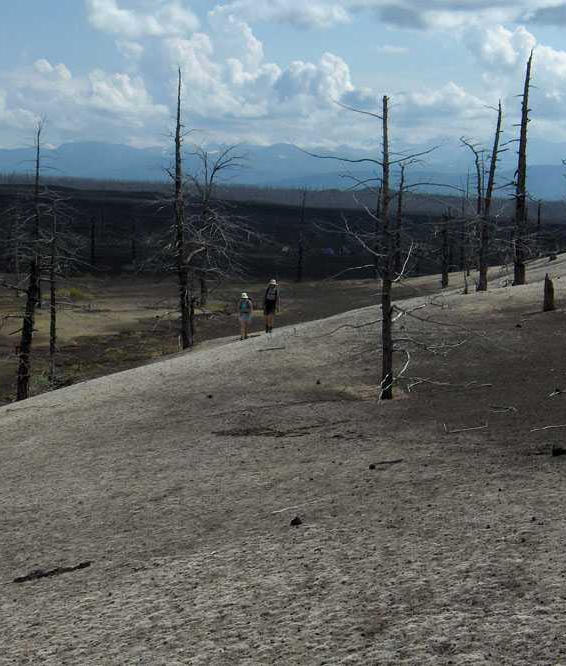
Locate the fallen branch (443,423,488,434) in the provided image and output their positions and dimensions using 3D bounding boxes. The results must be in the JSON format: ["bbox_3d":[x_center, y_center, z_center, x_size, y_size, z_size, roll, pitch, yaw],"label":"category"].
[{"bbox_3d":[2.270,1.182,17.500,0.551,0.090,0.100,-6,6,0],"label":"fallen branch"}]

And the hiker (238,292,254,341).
[{"bbox_3d":[-1.319,-0.581,49.500,0.550,1.680,0.500,3,6,11],"label":"hiker"}]

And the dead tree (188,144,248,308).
[{"bbox_3d":[-3.958,-6.435,85.000,3.700,9.900,3.600,2,6,0],"label":"dead tree"}]

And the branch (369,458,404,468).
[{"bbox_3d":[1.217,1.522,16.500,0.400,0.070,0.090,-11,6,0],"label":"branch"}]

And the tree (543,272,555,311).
[{"bbox_3d":[5.872,-0.914,31.000,0.245,0.840,0.240,2,6,0],"label":"tree"}]

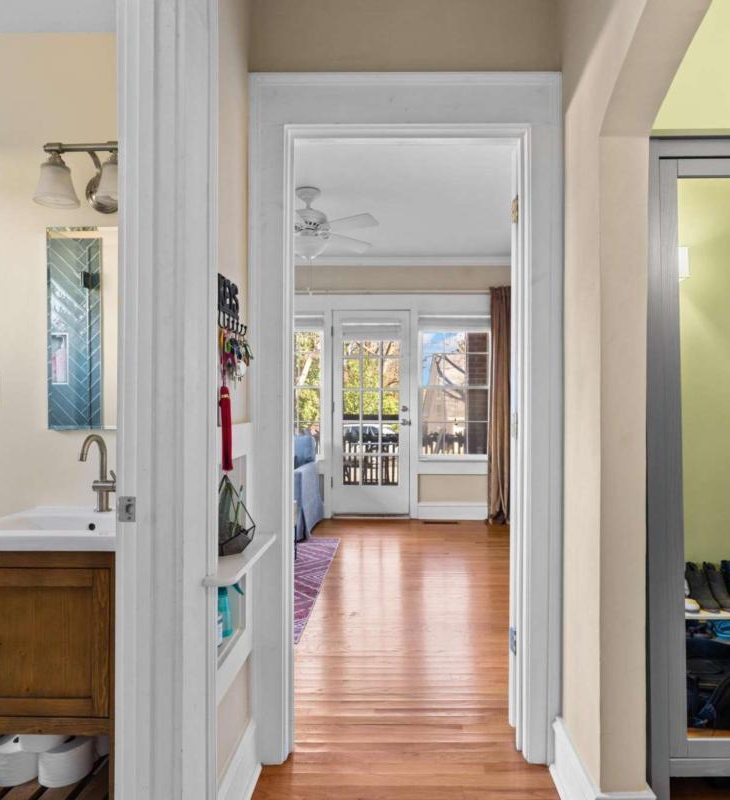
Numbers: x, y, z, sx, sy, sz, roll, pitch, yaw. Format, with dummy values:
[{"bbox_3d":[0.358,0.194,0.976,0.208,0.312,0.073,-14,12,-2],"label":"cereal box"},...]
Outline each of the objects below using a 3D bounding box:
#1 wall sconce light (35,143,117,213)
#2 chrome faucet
[{"bbox_3d":[-0.788,-0.637,1.550,0.305,0.210,0.185,0,0,0],"label":"wall sconce light"},{"bbox_3d":[-0.775,0.217,1.550,0.095,0.235,0.155,0,0,0],"label":"chrome faucet"}]

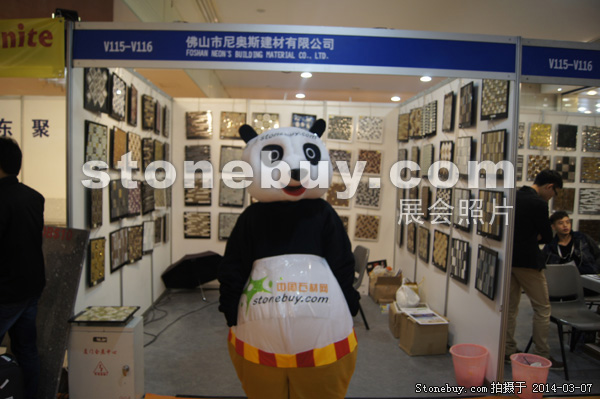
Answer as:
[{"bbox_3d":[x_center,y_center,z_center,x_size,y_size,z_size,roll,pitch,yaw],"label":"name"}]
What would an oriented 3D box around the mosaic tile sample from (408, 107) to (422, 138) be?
[{"bbox_3d":[1.351,-0.877,5.210,0.022,0.346,0.338,1,3,-8],"label":"mosaic tile sample"}]

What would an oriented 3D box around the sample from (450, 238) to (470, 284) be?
[{"bbox_3d":[1.388,0.524,3.887,0.022,0.344,0.338,1,3,-3],"label":"sample"}]

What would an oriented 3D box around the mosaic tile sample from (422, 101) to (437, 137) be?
[{"bbox_3d":[1.365,-0.837,4.707,0.025,0.355,0.335,1,3,-11],"label":"mosaic tile sample"}]

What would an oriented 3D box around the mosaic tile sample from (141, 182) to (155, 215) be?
[{"bbox_3d":[-1.594,-0.024,4.746,0.030,0.345,0.335,1,3,-3],"label":"mosaic tile sample"}]

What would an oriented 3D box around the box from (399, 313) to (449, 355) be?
[{"bbox_3d":[1.119,1.207,4.063,0.335,0.300,0.285,1,3,-10],"label":"box"}]

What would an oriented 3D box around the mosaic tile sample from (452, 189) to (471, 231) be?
[{"bbox_3d":[1.401,0.084,3.877,0.030,0.345,0.335,1,3,-3],"label":"mosaic tile sample"}]

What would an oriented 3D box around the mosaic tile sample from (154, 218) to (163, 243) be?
[{"bbox_3d":[-1.642,0.359,5.205,0.022,0.330,0.334,1,3,-6],"label":"mosaic tile sample"}]

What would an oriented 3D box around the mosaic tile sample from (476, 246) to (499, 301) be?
[{"bbox_3d":[1.412,0.541,3.383,0.022,0.347,0.343,3,3,1],"label":"mosaic tile sample"}]

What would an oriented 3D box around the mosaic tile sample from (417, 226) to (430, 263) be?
[{"bbox_3d":[1.355,0.482,4.871,0.025,0.357,0.338,1,3,-3],"label":"mosaic tile sample"}]

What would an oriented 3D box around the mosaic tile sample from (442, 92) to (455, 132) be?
[{"bbox_3d":[1.392,-0.810,4.190,0.025,0.355,0.335,1,3,4],"label":"mosaic tile sample"}]

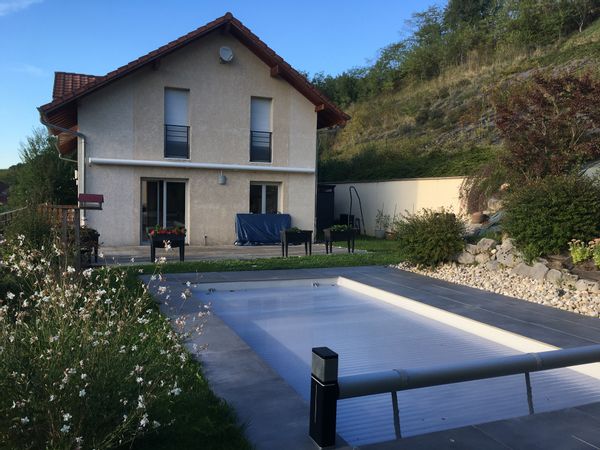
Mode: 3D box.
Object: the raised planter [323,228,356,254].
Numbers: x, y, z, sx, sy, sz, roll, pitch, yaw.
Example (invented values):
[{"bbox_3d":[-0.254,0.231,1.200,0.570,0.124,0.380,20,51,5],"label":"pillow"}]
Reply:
[{"bbox_3d":[1.147,0.483,14.742,0.800,0.680,0.380,0,3,-24],"label":"raised planter"}]

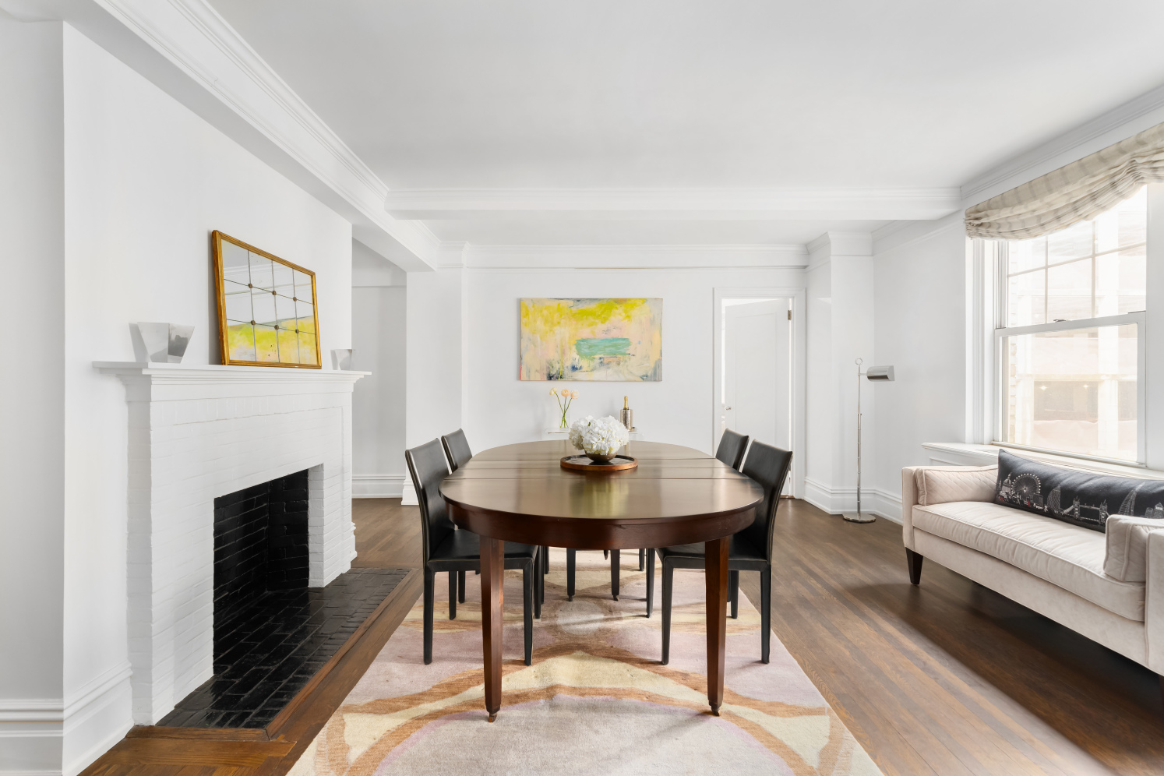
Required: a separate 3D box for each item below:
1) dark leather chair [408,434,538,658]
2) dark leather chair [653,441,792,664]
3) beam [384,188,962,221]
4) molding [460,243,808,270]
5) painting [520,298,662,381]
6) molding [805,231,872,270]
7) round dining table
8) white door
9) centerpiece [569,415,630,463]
[{"bbox_3d":[-0.473,0.711,2.270,0.555,0.905,0.440,0,1,-1],"label":"dark leather chair"},{"bbox_3d":[0.615,0.712,2.270,0.565,0.905,0.440,0,1,1],"label":"dark leather chair"},{"bbox_3d":[0.660,-1.377,3.660,4.220,0.145,0.280,0,1,-1],"label":"beam"},{"bbox_3d":[0.543,-1.346,4.960,3.530,0.230,0.120,0,1,-1],"label":"molding"},{"bbox_3d":[0.093,-0.498,4.980,1.460,0.855,0.040,0,1,-1],"label":"painting"},{"bbox_3d":[2.467,-1.331,4.720,0.434,0.230,0.600,0,1,-1],"label":"molding"},{"bbox_3d":[0.065,0.786,2.615,1.410,0.765,2.150,0,1,-2],"label":"round dining table"},{"bbox_3d":[1.915,0.110,5.350,0.710,2.060,0.045,1,1,45],"label":"white door"},{"bbox_3d":[0.095,0.270,2.600,0.325,0.235,0.310,0,1,0],"label":"centerpiece"}]

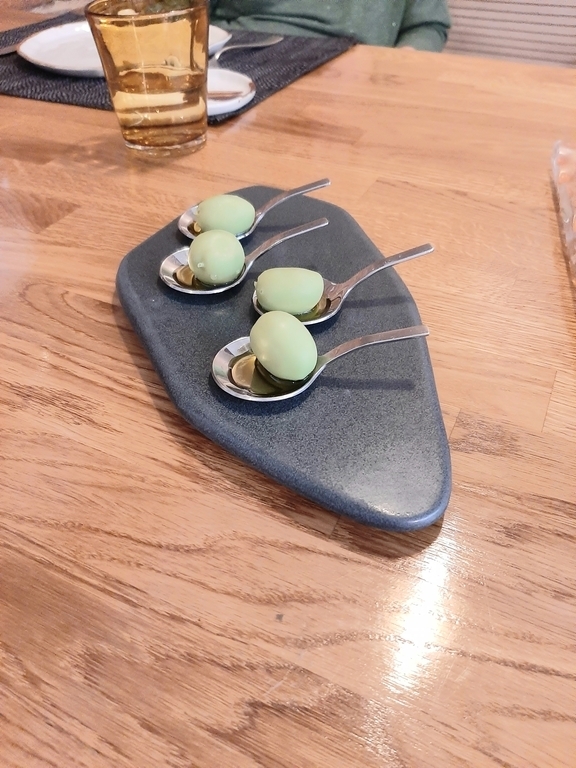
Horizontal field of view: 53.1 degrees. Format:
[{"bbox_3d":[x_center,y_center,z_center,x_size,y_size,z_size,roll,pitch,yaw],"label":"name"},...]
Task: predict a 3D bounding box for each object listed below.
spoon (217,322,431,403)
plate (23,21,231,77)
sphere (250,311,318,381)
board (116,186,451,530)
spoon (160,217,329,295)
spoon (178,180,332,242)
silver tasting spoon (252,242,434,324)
[{"bbox_3d":[0.013,-0.013,0.240,0.089,0.024,0.046,-1,43,0],"label":"spoon"},{"bbox_3d":[-0.186,-0.384,0.664,0.236,0.021,0.236,0,43,0],"label":"plate"},{"bbox_3d":[-0.002,-0.015,0.239,0.030,0.027,0.024,33,52,30],"label":"sphere"},{"bbox_3d":[-0.009,-0.036,0.295,0.148,0.018,0.280,-12,44,-12],"label":"board"},{"bbox_3d":[-0.022,-0.068,0.299,0.089,0.024,0.046,-10,44,-10],"label":"spoon"},{"bbox_3d":[-0.020,-0.101,0.335,0.089,0.024,0.046,-9,44,-9],"label":"spoon"},{"bbox_3d":[0.027,-0.050,0.280,0.089,0.024,0.046,-9,44,-9],"label":"silver tasting spoon"}]

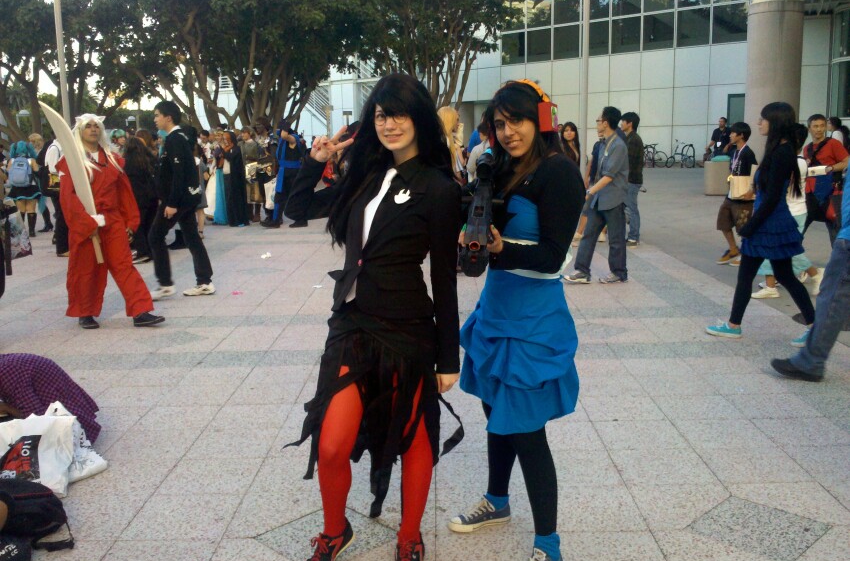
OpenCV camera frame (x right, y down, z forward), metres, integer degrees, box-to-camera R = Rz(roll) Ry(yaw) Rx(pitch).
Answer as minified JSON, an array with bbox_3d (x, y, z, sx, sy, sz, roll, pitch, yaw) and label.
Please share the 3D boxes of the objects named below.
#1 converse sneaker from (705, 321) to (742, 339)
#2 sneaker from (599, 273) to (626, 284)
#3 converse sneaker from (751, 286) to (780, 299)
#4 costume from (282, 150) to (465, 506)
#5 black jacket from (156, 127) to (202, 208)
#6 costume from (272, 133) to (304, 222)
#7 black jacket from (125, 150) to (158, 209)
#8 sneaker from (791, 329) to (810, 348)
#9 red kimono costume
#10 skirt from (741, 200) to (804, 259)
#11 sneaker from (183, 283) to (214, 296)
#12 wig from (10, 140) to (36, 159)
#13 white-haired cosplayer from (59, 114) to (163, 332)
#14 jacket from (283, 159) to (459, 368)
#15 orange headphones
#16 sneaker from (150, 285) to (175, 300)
[{"bbox_3d":[2.174,0.363,5.360,0.265,0.110,0.100,7,14,37],"label":"converse sneaker"},{"bbox_3d":[1.850,-0.029,7.220,0.280,0.100,0.105,-1,10,3],"label":"sneaker"},{"bbox_3d":[2.962,0.100,6.380,0.245,0.100,0.095,1,11,15],"label":"converse sneaker"},{"bbox_3d":[-0.151,0.149,2.470,0.480,1.170,0.330,4,12,27],"label":"costume"},{"bbox_3d":[-2.357,-1.093,7.080,0.330,0.770,0.460,-5,12,-17],"label":"black jacket"},{"bbox_3d":[-2.384,-1.804,12.850,0.400,1.520,0.460,-7,12,-26],"label":"costume"},{"bbox_3d":[-3.584,-1.286,9.350,0.430,0.750,0.290,0,11,7],"label":"black jacket"},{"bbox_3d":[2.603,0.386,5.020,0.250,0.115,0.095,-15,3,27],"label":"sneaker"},{"bbox_3d":[-2.598,-0.383,6.000,0.620,1.360,0.470,-12,14,-43],"label":"red kimono costume"},{"bbox_3d":[2.346,-0.345,4.980,0.420,0.410,0.390,4,12,28],"label":"skirt"},{"bbox_3d":[-2.240,0.088,7.280,0.300,0.115,0.105,-4,11,-10],"label":"sneaker"},{"bbox_3d":[-6.654,-2.166,12.200,0.380,0.330,0.270,-6,12,-21],"label":"wig"},{"bbox_3d":[-2.561,-0.495,5.970,0.640,1.690,0.530,-12,14,-43],"label":"white-haired cosplayer"},{"bbox_3d":[-0.154,-0.077,2.420,0.480,0.680,0.300,5,13,29],"label":"jacket"},{"bbox_3d":[0.314,-0.541,2.370,0.220,0.200,0.085,-11,11,24],"label":"orange headphones"},{"bbox_3d":[-2.561,0.118,7.150,0.290,0.120,0.110,-6,12,-21],"label":"sneaker"}]

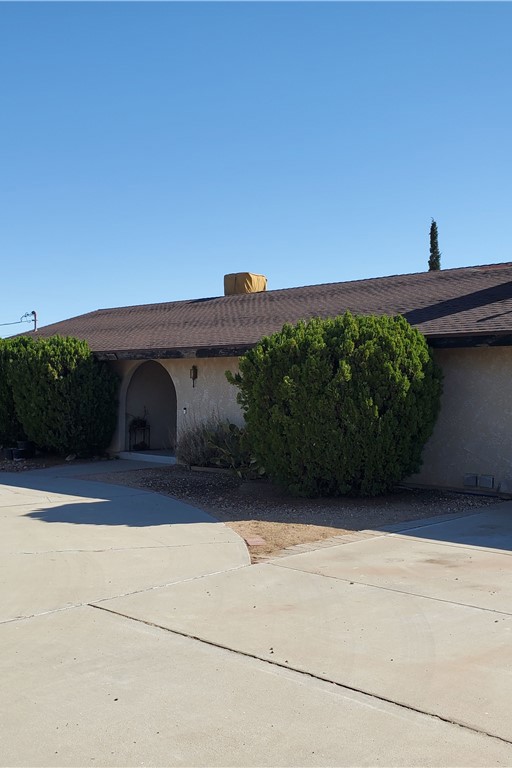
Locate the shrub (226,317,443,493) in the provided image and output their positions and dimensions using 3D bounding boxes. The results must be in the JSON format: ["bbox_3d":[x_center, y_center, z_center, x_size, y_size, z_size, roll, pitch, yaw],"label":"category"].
[{"bbox_3d":[1.306,0.292,11.750,3.100,2.740,2.800,0,-1,43],"label":"shrub"}]

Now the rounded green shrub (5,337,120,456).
[{"bbox_3d":[-4.357,0.290,17.500,2.550,2.765,2.400,0,-1,43],"label":"rounded green shrub"}]

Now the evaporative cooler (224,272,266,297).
[{"bbox_3d":[-0.328,-2.826,23.243,1.040,0.880,0.740,0,-1,43],"label":"evaporative cooler"}]

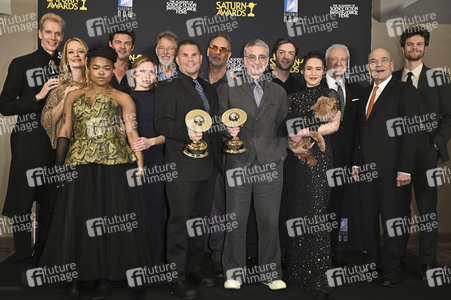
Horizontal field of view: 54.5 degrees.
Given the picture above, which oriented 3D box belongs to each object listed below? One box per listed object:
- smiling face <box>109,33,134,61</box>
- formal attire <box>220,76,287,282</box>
[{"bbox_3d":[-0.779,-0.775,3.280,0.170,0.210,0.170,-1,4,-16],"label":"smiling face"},{"bbox_3d":[0.203,0.214,3.120,0.490,1.480,0.320,1,3,-2],"label":"formal attire"}]

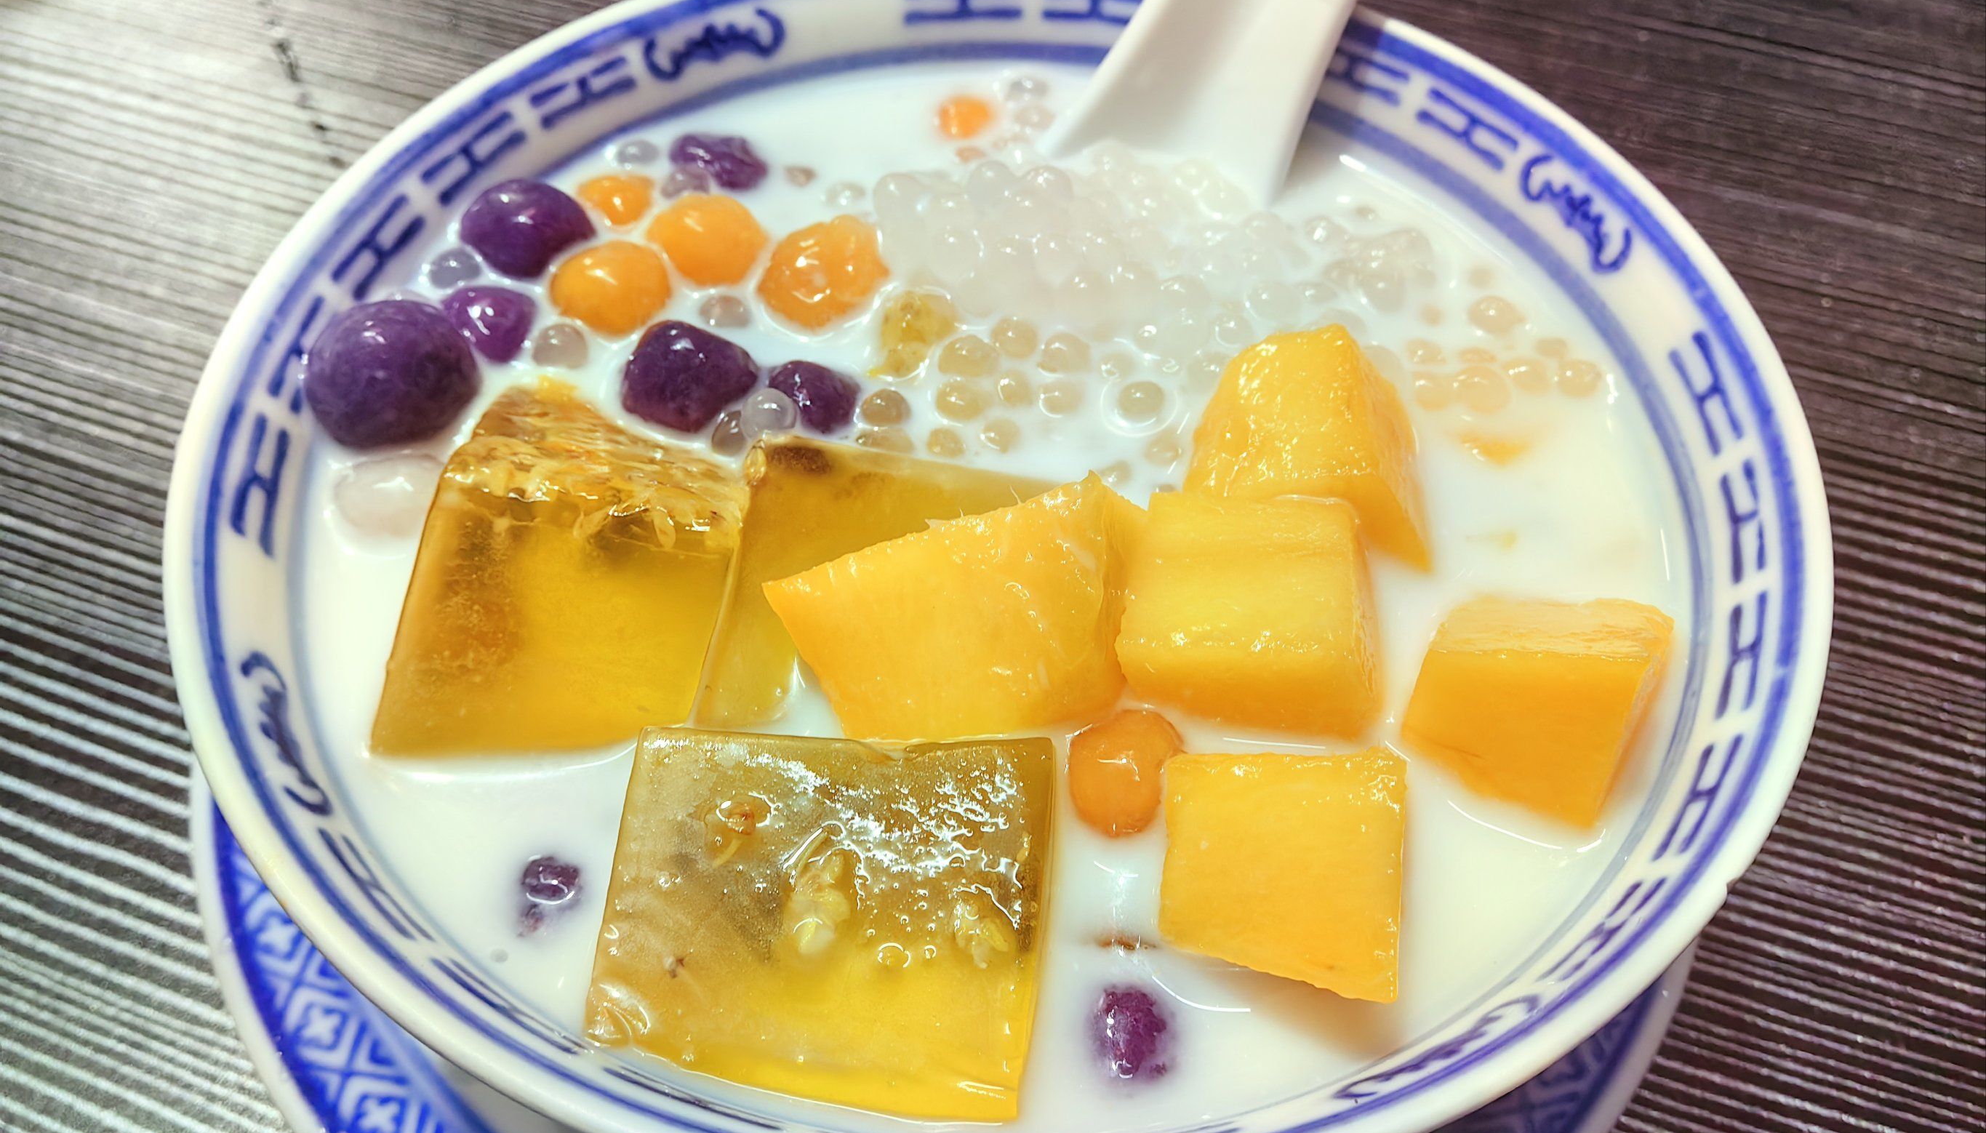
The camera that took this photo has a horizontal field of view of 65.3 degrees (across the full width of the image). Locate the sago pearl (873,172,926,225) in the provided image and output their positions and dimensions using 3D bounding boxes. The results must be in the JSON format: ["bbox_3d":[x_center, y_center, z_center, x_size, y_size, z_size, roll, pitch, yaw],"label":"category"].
[{"bbox_3d":[-0.010,-0.039,0.163,0.006,0.006,0.006,1,53,0],"label":"sago pearl"}]

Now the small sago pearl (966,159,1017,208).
[{"bbox_3d":[0.000,-0.041,0.167,0.005,0.005,0.005,0,53,0],"label":"small sago pearl"}]

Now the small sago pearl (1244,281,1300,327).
[{"bbox_3d":[0.029,-0.027,0.160,0.005,0.005,0.005,0,53,0],"label":"small sago pearl"}]

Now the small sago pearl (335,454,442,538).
[{"bbox_3d":[-0.058,-0.006,0.148,0.011,0.008,0.010,0,53,0],"label":"small sago pearl"}]

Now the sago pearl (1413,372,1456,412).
[{"bbox_3d":[0.044,-0.018,0.155,0.004,0.004,0.004,0,53,0],"label":"sago pearl"}]

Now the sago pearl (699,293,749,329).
[{"bbox_3d":[-0.028,-0.026,0.159,0.005,0.005,0.005,1,53,0],"label":"sago pearl"}]

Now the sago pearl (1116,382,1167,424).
[{"bbox_3d":[0.015,-0.016,0.153,0.005,0.005,0.005,1,53,0],"label":"sago pearl"}]

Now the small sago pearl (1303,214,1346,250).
[{"bbox_3d":[0.035,-0.035,0.165,0.005,0.004,0.004,0,53,0],"label":"small sago pearl"}]

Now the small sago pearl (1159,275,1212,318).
[{"bbox_3d":[0.020,-0.027,0.159,0.005,0.005,0.005,1,53,0],"label":"small sago pearl"}]

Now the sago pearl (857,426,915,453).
[{"bbox_3d":[-0.010,-0.011,0.149,0.005,0.005,0.005,1,53,0],"label":"sago pearl"}]

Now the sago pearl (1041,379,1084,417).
[{"bbox_3d":[0.007,-0.016,0.151,0.004,0.004,0.004,0,53,0],"label":"sago pearl"}]

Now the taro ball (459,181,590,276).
[{"bbox_3d":[-0.050,-0.035,0.166,0.014,0.012,0.013,0,53,0],"label":"taro ball"}]

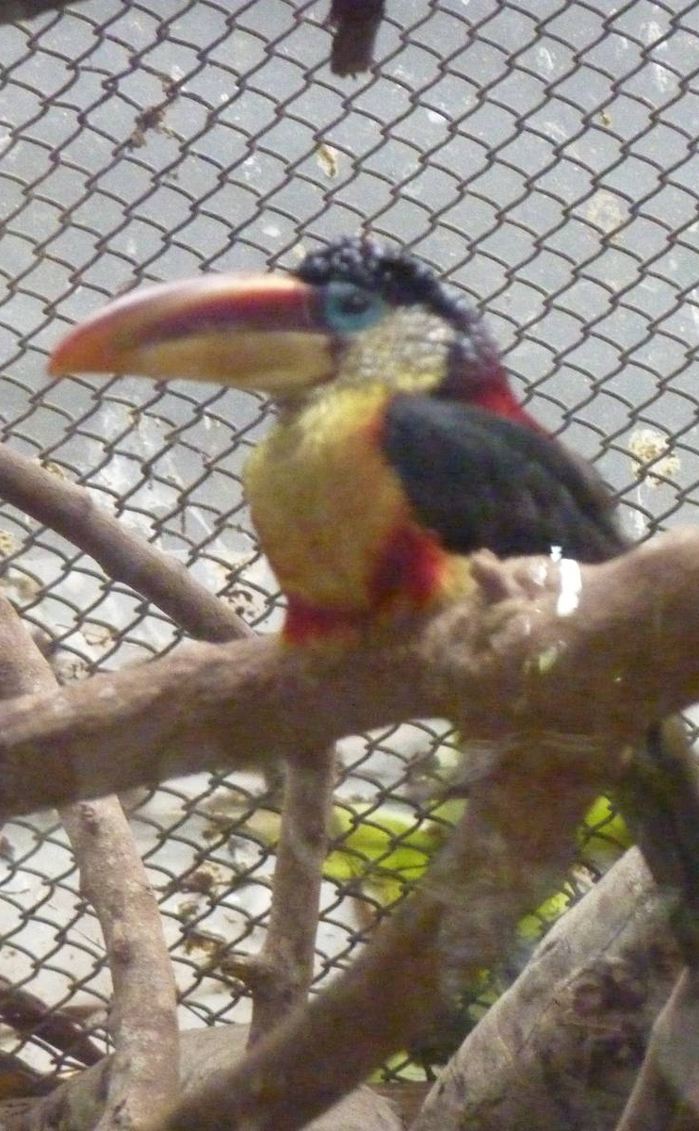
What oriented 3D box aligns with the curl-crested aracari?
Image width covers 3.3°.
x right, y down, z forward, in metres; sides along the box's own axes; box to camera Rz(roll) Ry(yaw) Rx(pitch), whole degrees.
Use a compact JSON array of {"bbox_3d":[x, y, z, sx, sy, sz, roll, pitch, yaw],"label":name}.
[{"bbox_3d":[0.007,-0.002,4.120,0.258,0.225,0.092,-2,3,-34],"label":"curl-crested aracari"}]

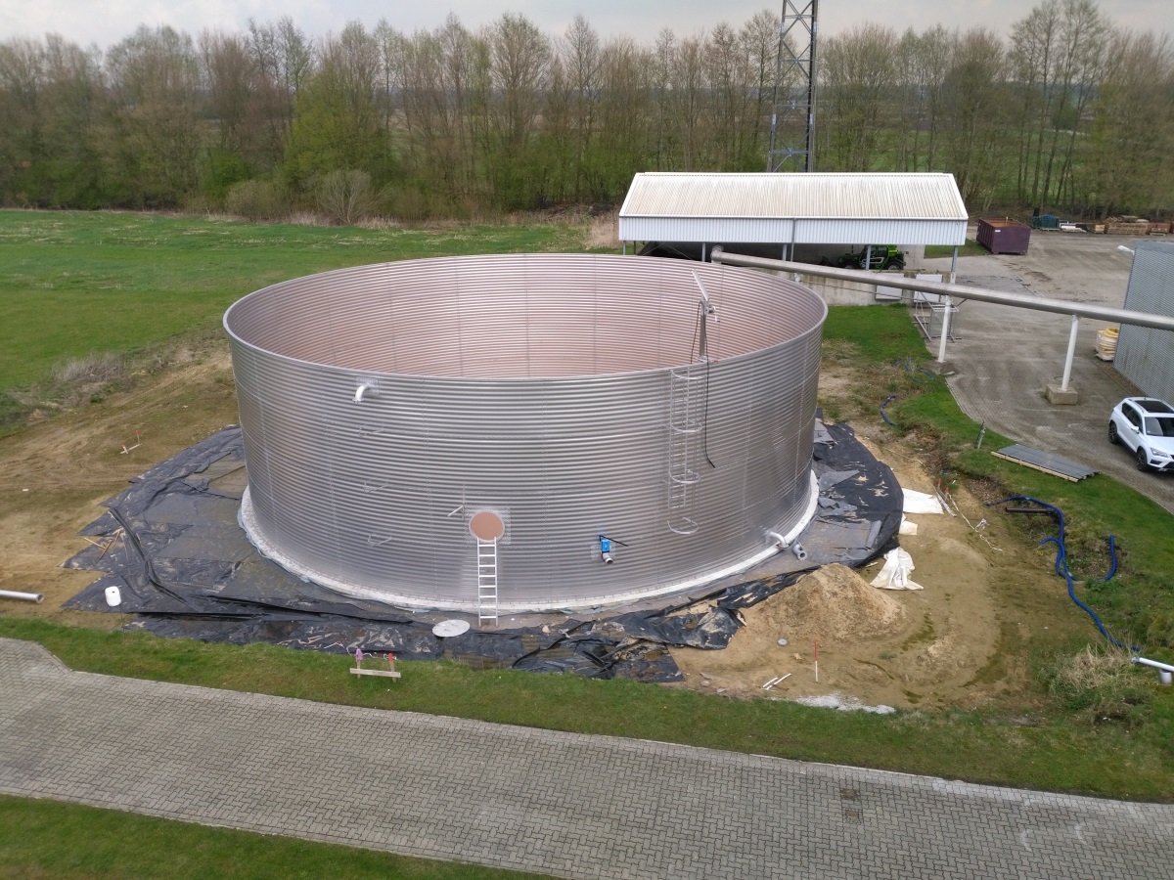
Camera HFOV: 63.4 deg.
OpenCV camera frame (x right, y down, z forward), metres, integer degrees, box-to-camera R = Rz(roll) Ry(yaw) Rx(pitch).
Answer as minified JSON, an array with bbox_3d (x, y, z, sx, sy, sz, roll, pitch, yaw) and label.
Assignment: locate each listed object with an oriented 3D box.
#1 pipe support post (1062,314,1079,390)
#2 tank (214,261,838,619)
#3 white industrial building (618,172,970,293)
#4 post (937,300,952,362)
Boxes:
[{"bbox_3d":[18.901,-3.398,37.040,0.230,3.030,0.230,10,22,26],"label":"pipe support post"},{"bbox_3d":[-1.799,-1.770,31.265,18.500,5.870,18.500,-1,20,-3],"label":"tank"},{"bbox_3d":[12.999,-14.175,62.634,19.980,6.780,14.000,3,20,8],"label":"white industrial building"},{"bbox_3d":[15.619,-4.775,41.361,0.230,2.820,0.230,7,21,20],"label":"post"}]

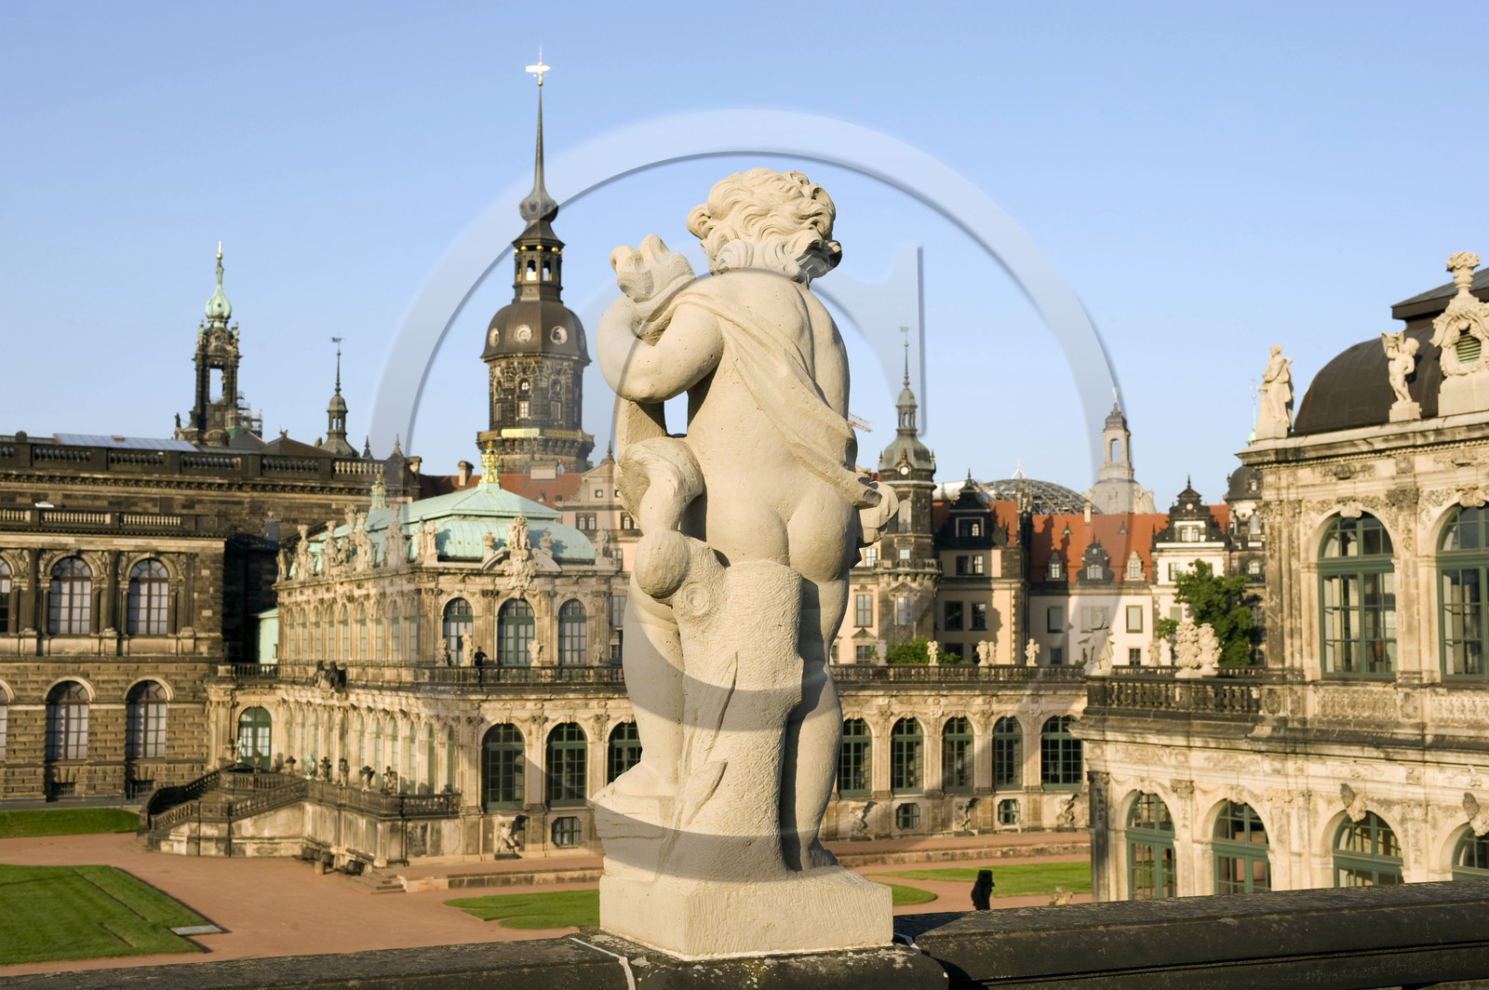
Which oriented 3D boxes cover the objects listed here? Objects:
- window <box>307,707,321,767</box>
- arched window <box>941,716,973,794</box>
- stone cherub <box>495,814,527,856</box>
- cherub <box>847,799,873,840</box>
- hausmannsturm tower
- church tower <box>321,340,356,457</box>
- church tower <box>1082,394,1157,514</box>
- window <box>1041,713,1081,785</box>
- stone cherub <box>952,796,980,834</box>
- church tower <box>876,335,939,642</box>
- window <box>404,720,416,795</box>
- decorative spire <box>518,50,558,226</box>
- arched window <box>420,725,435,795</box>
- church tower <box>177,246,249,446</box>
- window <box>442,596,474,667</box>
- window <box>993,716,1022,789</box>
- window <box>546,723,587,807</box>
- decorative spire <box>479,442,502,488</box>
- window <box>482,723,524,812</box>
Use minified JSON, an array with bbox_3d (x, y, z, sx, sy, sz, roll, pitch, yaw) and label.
[{"bbox_3d":[-24.760,14.180,107.180,0.300,3.800,1.900,3,-6,-28],"label":"window"},{"bbox_3d":[11.468,14.075,100.658,2.119,4.232,0.420,3,-6,-29],"label":"arched window"},{"bbox_3d":[-11.025,15.957,87.144,1.300,2.021,0.700,3,-6,-29],"label":"stone cherub"},{"bbox_3d":[6.027,16.928,96.746,1.300,2.124,0.700,3,-6,-29],"label":"cherub"},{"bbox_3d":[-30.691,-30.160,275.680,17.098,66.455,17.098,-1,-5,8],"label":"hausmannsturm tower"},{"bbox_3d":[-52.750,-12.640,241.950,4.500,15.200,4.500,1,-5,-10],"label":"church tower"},{"bbox_3d":[113.480,-11.700,566.831,23.500,38.000,23.500,-1,-5,11],"label":"church tower"},{"bbox_3d":[16.760,13.580,98.200,2.150,3.900,0.300,-1,-5,6],"label":"window"},{"bbox_3d":[11.889,17.255,100.048,1.300,2.072,0.700,3,-6,-29],"label":"stone cherub"},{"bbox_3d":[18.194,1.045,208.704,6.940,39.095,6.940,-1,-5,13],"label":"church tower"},{"bbox_3d":[-16.370,12.930,91.030,0.300,3.800,1.850,3,-6,-28],"label":"window"},{"bbox_3d":[-30.534,-53.303,277.705,5.882,26.783,5.882,-1,-5,8],"label":"decorative spire"},{"bbox_3d":[-15.010,12.710,87.940,0.280,3.700,1.850,3,-6,-28],"label":"arched window"},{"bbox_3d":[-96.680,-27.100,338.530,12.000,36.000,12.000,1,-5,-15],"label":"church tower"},{"bbox_3d":[-14.515,6.888,93.711,1.556,3.385,0.400,3,-6,-27],"label":"window"},{"bbox_3d":[14.419,14.064,101.315,2.116,4.070,0.400,3,-6,-27],"label":"window"},{"bbox_3d":[-8.439,13.036,89.562,2.116,4.070,0.400,3,-6,-27],"label":"window"},{"bbox_3d":[-12.900,-1.540,94.470,1.000,2.250,1.000,3,-6,-28],"label":"decorative spire"},{"bbox_3d":[-11.296,12.907,88.093,2.116,4.070,0.400,3,-6,-27],"label":"window"}]

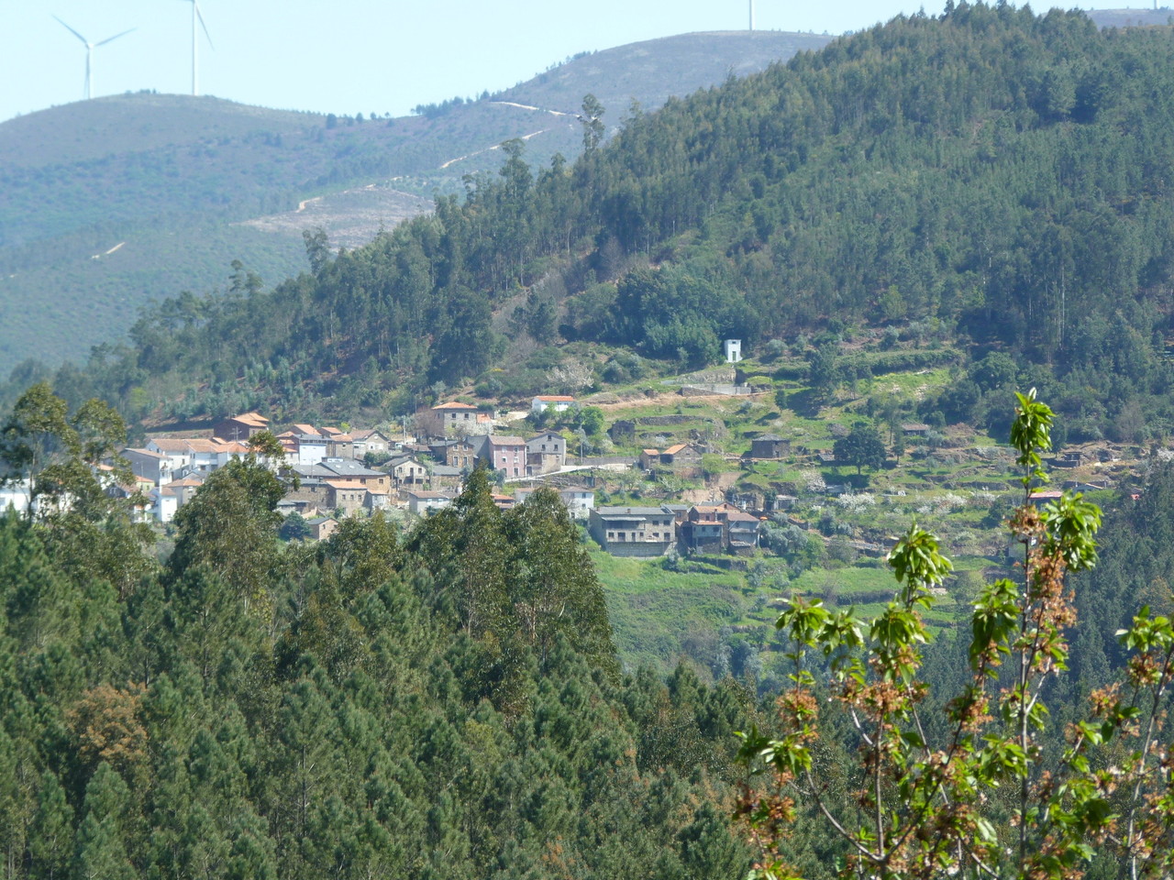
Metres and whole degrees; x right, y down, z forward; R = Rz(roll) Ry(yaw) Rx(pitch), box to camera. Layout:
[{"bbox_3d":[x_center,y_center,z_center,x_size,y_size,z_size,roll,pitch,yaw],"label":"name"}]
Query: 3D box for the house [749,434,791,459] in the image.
[{"bbox_3d":[43.691,1.635,1725.000,5.500,5.700,7.200,-1,2,-40],"label":"house"}]

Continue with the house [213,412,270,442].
[{"bbox_3d":[-83.414,-3.226,1745.000,9.800,7.300,8.200,1,2,35],"label":"house"}]

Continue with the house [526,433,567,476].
[{"bbox_3d":[-9.459,3.360,1715.000,8.900,9.800,9.500,0,2,7],"label":"house"}]

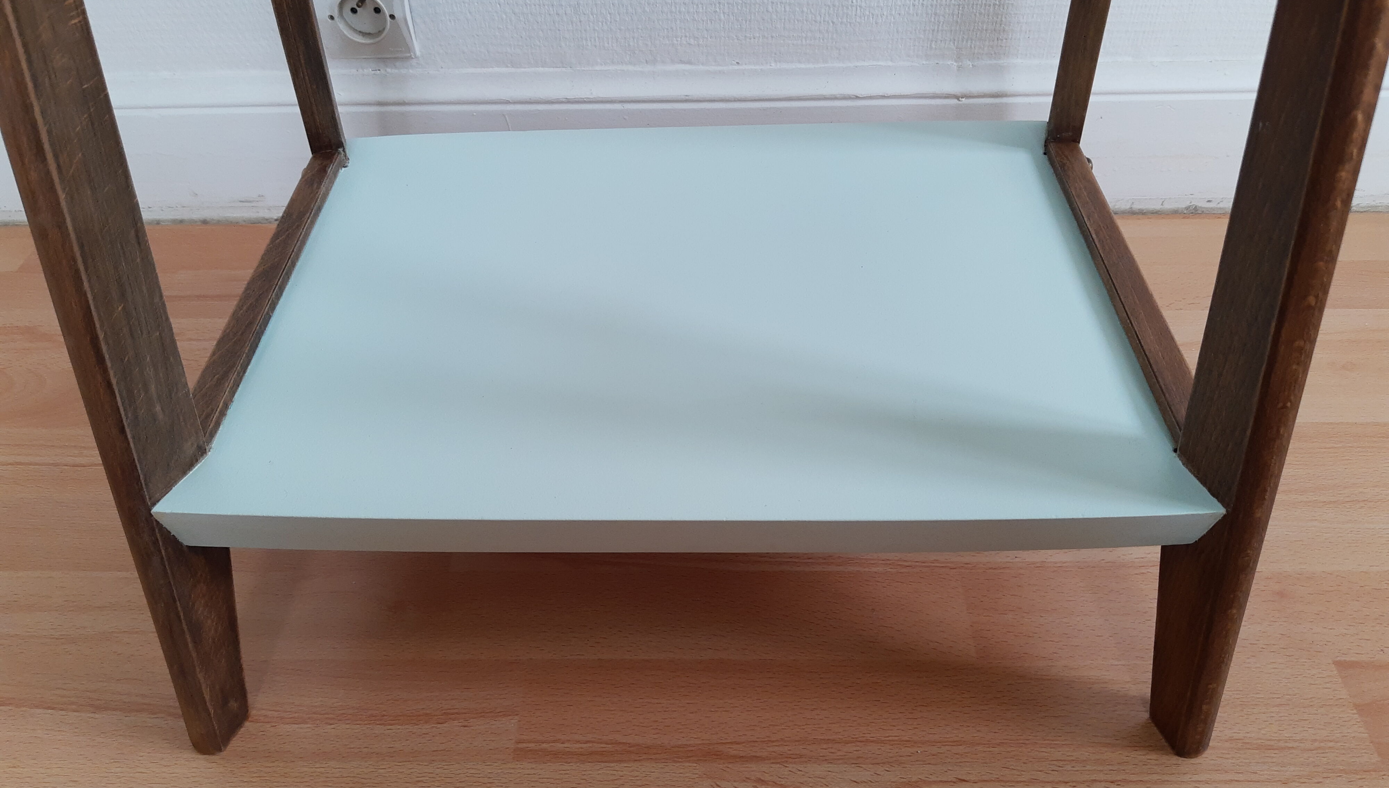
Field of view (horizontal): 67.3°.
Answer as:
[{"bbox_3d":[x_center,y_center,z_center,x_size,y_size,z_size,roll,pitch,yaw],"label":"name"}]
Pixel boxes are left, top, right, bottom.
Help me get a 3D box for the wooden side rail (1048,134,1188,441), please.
[{"bbox_3d":[0.245,-0.063,0.605,0.020,0.028,0.265,-1,45,1],"label":"wooden side rail"}]

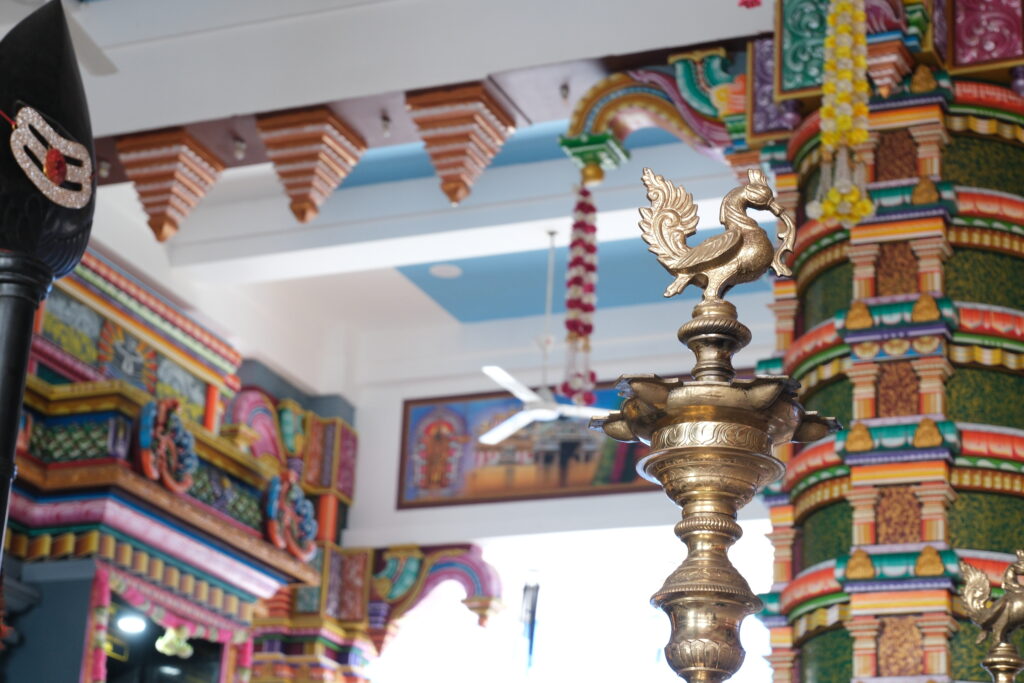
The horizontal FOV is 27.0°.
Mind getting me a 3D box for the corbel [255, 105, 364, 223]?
[{"bbox_3d":[-0.918,-0.744,9.589,0.365,0.465,0.395,-6,-22,22],"label":"corbel"}]

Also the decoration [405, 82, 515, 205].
[{"bbox_3d":[-0.234,-0.809,9.318,0.365,0.465,0.395,-6,-22,22],"label":"decoration"}]

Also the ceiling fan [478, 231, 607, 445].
[{"bbox_3d":[0.242,-0.094,11.367,1.140,1.090,1.120,3,-21,1],"label":"ceiling fan"}]

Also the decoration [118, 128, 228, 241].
[{"bbox_3d":[-1.596,-0.670,9.884,0.365,0.465,0.395,-6,-22,22],"label":"decoration"}]

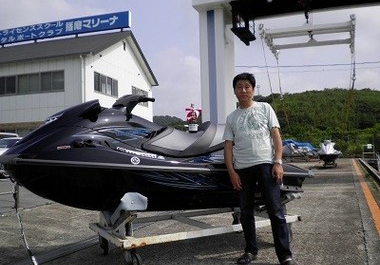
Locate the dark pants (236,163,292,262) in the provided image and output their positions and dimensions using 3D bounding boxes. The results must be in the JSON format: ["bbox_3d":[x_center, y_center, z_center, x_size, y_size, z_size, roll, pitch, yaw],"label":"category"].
[{"bbox_3d":[0.635,0.660,3.330,0.450,0.850,0.380,-2,-2,10],"label":"dark pants"}]

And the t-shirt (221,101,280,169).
[{"bbox_3d":[0.540,0.030,3.360,0.500,0.590,0.270,-4,-2,10],"label":"t-shirt"}]

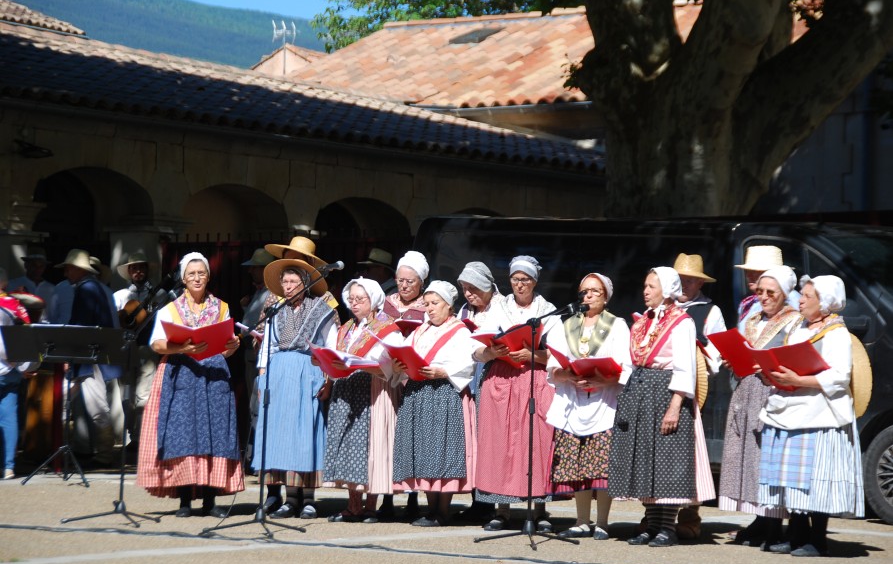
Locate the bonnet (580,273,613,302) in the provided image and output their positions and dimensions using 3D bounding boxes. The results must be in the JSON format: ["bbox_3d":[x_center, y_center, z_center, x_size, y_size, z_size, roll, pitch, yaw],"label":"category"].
[{"bbox_3d":[0.898,0.033,21.000,0.190,0.190,0.200,-1,-6,22],"label":"bonnet"}]

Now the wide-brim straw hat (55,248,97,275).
[{"bbox_3d":[-2.913,-0.161,27.800,0.370,0.170,0.340,8,-2,-22],"label":"wide-brim straw hat"}]

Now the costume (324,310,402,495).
[{"bbox_3d":[-0.527,0.756,22.150,0.540,1.170,0.500,2,0,34],"label":"costume"}]

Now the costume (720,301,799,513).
[{"bbox_3d":[1.878,0.772,21.050,0.540,1.250,0.500,2,0,34],"label":"costume"}]

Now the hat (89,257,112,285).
[{"bbox_3d":[-2.803,-0.102,27.800,0.350,0.140,0.360,5,3,23],"label":"hat"}]

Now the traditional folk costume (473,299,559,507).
[{"bbox_3d":[0.427,0.701,21.250,0.520,1.280,0.470,2,0,12],"label":"traditional folk costume"}]

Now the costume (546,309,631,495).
[{"bbox_3d":[0.837,0.704,20.800,0.500,1.110,0.420,2,0,18],"label":"costume"}]

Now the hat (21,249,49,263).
[{"bbox_3d":[-3.344,-0.216,28.800,0.300,0.130,0.320,7,-2,-30],"label":"hat"}]

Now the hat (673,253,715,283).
[{"bbox_3d":[1.463,-0.081,21.300,0.330,0.150,0.350,6,1,0],"label":"hat"}]

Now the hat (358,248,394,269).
[{"bbox_3d":[-0.543,-0.177,27.800,0.340,0.140,0.310,13,-3,1],"label":"hat"}]

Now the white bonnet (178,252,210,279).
[{"bbox_3d":[-1.575,-0.097,22.150,0.190,0.180,0.210,2,0,-5],"label":"white bonnet"}]

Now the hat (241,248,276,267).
[{"bbox_3d":[-1.331,-0.176,25.400,0.340,0.130,0.310,2,0,0],"label":"hat"}]

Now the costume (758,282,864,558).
[{"bbox_3d":[2.094,0.771,20.250,0.600,1.600,0.580,2,0,-41],"label":"costume"}]

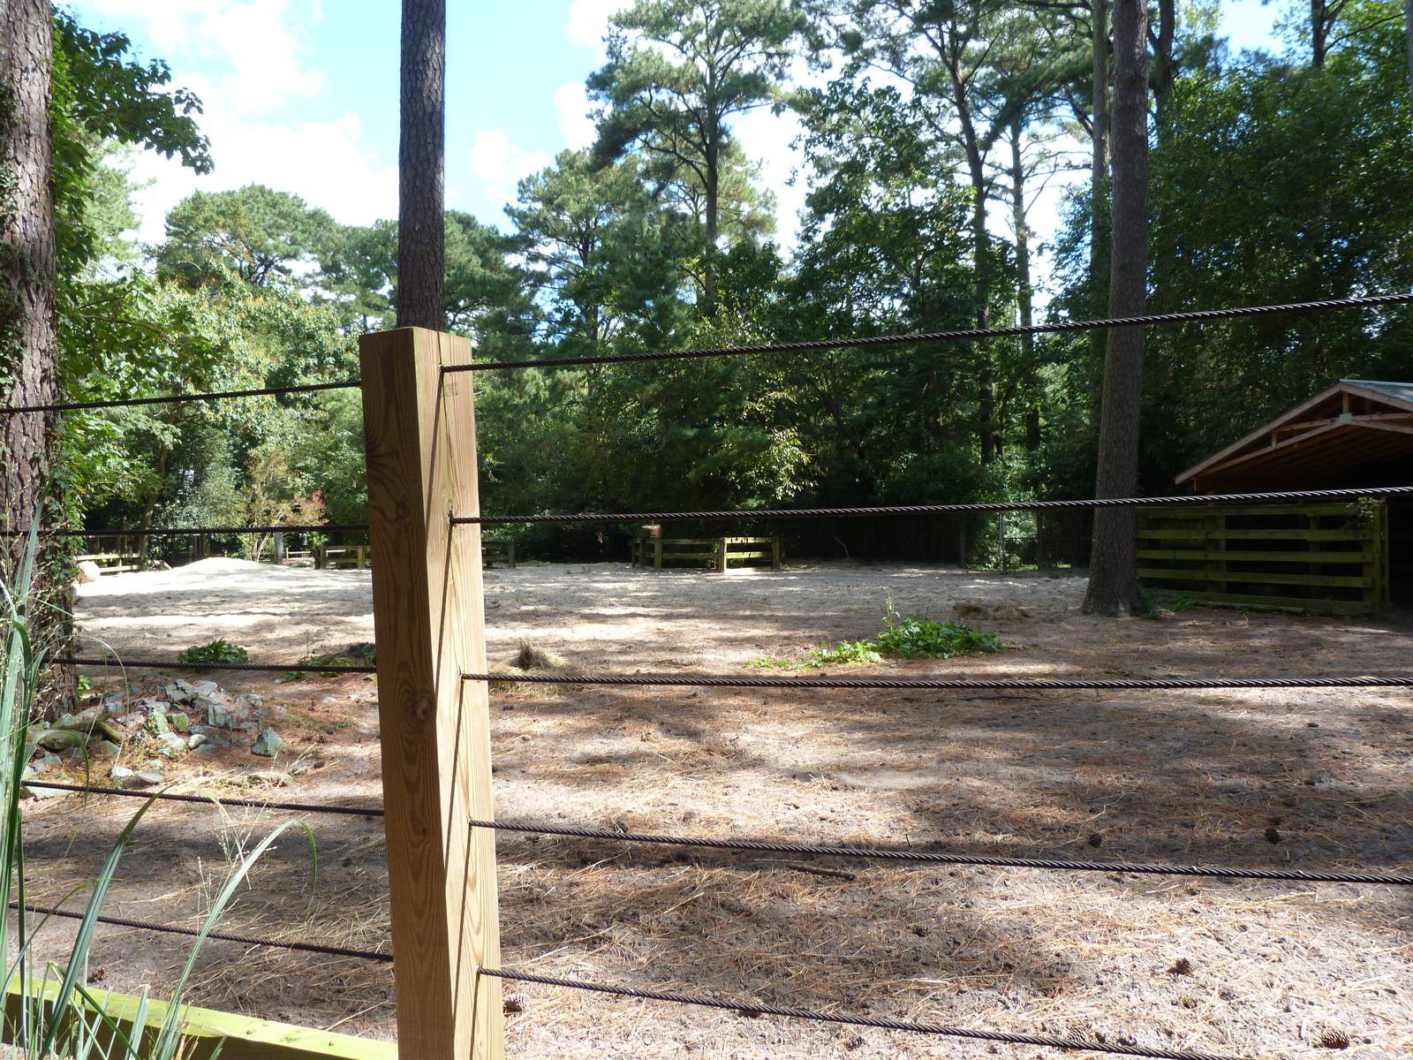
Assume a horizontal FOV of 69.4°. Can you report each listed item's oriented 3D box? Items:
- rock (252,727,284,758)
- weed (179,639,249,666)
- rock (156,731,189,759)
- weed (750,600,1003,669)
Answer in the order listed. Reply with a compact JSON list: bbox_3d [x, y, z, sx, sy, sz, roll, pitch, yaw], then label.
[{"bbox_3d":[-2.139,1.025,4.980,0.145,0.130,0.120,0,0,-22],"label":"rock"},{"bbox_3d":[-4.115,1.006,8.500,0.540,0.210,0.440,0,0,-22],"label":"weed"},{"bbox_3d":[-2.610,1.032,4.980,0.150,0.115,0.125,0,0,-22],"label":"rock"},{"bbox_3d":[1.494,0.894,9.000,2.100,0.440,1.000,0,0,-17],"label":"weed"}]

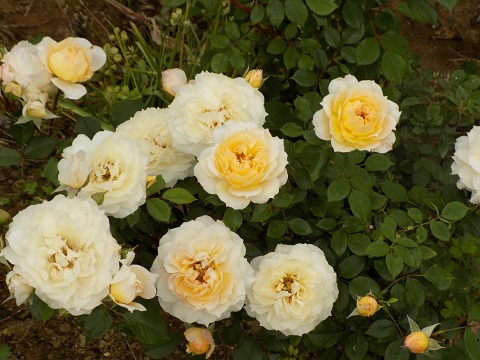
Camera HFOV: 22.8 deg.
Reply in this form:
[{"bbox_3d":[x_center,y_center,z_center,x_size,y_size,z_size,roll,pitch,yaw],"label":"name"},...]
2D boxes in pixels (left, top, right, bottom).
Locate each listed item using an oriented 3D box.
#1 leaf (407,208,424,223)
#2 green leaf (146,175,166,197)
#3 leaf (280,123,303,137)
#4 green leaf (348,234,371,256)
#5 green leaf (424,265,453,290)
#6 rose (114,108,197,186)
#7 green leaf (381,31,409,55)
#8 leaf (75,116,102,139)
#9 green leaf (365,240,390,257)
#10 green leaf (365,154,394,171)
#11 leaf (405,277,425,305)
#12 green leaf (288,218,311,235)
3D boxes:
[{"bbox_3d":[0.192,0.039,1.300,0.015,0.004,0.022,-38,65,-21],"label":"leaf"},{"bbox_3d":[-0.084,0.008,1.200,0.018,0.006,0.029,35,72,13],"label":"green leaf"},{"bbox_3d":[0.056,-0.053,1.300,0.025,0.006,0.017,6,68,2],"label":"leaf"},{"bbox_3d":[0.118,0.065,1.180,0.026,0.005,0.022,41,73,16],"label":"green leaf"},{"bbox_3d":[0.197,0.096,1.180,0.030,0.008,0.027,7,63,4],"label":"green leaf"},{"bbox_3d":[-0.086,-0.034,1.250,0.090,0.054,0.088,-2,56,2],"label":"rose"},{"bbox_3d":[0.176,-0.152,1.360,0.033,0.008,0.028,27,66,6],"label":"green leaf"},{"bbox_3d":[-0.168,-0.055,1.320,0.025,0.006,0.039,-37,72,-14],"label":"leaf"},{"bbox_3d":[0.134,0.067,1.160,0.025,0.005,0.018,-18,68,-7],"label":"green leaf"},{"bbox_3d":[0.154,-0.018,1.320,0.034,0.007,0.022,0,54,-4],"label":"green leaf"},{"bbox_3d":[0.174,0.112,1.190,0.019,0.005,0.031,-12,67,-5],"label":"leaf"},{"bbox_3d":[0.064,0.051,1.260,0.028,0.006,0.016,25,70,10],"label":"green leaf"}]

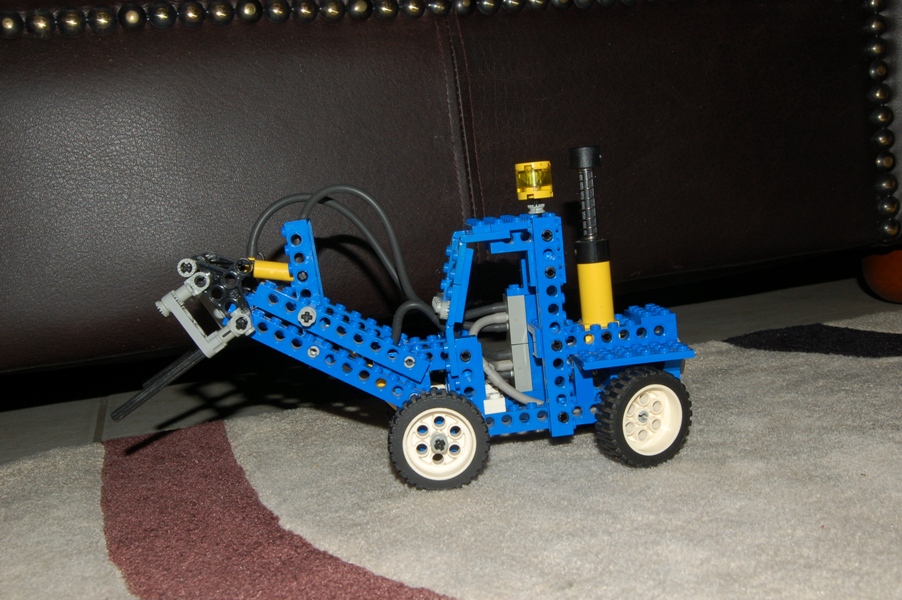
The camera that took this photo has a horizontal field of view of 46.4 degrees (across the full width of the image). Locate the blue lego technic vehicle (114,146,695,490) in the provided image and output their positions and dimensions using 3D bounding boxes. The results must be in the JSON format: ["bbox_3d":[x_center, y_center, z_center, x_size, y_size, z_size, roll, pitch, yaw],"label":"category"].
[{"bbox_3d":[-0.022,0.009,0.475,0.251,0.138,0.091,-6,6,-4],"label":"blue lego technic vehicle"}]

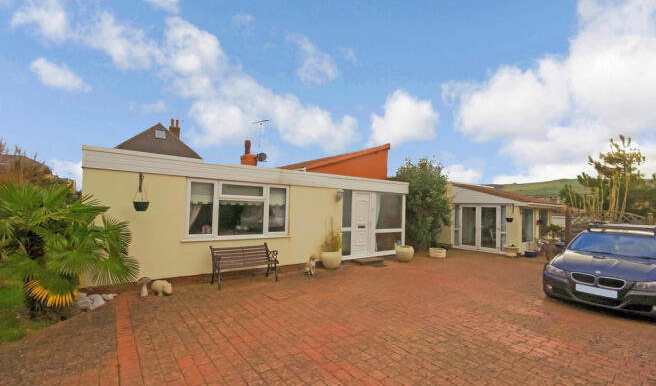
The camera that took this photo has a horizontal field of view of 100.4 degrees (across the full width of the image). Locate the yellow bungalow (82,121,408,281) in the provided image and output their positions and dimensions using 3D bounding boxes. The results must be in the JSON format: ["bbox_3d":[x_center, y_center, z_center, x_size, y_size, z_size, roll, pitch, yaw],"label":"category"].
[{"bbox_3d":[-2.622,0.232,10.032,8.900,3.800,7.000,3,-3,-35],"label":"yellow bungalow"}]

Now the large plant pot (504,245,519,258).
[{"bbox_3d":[6.931,2.185,10.317,0.490,0.420,0.490,0,-3,34],"label":"large plant pot"}]

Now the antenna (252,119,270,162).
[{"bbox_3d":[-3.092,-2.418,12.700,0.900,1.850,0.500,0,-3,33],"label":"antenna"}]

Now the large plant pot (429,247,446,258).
[{"bbox_3d":[3.904,2.122,9.690,0.600,0.340,0.380,0,-3,22],"label":"large plant pot"}]

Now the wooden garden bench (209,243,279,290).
[{"bbox_3d":[-1.800,1.566,5.969,1.280,0.790,0.630,3,-3,-35],"label":"wooden garden bench"}]

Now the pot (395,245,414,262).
[{"bbox_3d":[2.504,1.961,8.867,0.580,0.500,0.580,1,-3,16],"label":"pot"}]

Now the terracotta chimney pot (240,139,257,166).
[{"bbox_3d":[-3.683,-1.860,12.700,0.550,1.220,0.550,3,-3,-35],"label":"terracotta chimney pot"}]

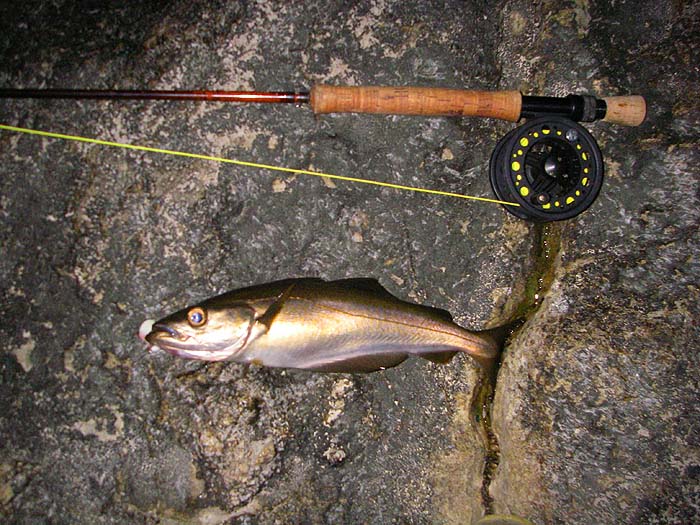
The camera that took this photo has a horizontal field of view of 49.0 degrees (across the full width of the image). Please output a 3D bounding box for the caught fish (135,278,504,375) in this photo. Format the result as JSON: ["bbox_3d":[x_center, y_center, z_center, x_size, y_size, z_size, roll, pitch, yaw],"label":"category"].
[{"bbox_3d":[-0.025,0.058,0.700,0.334,0.044,0.083,2,93,-2],"label":"caught fish"}]

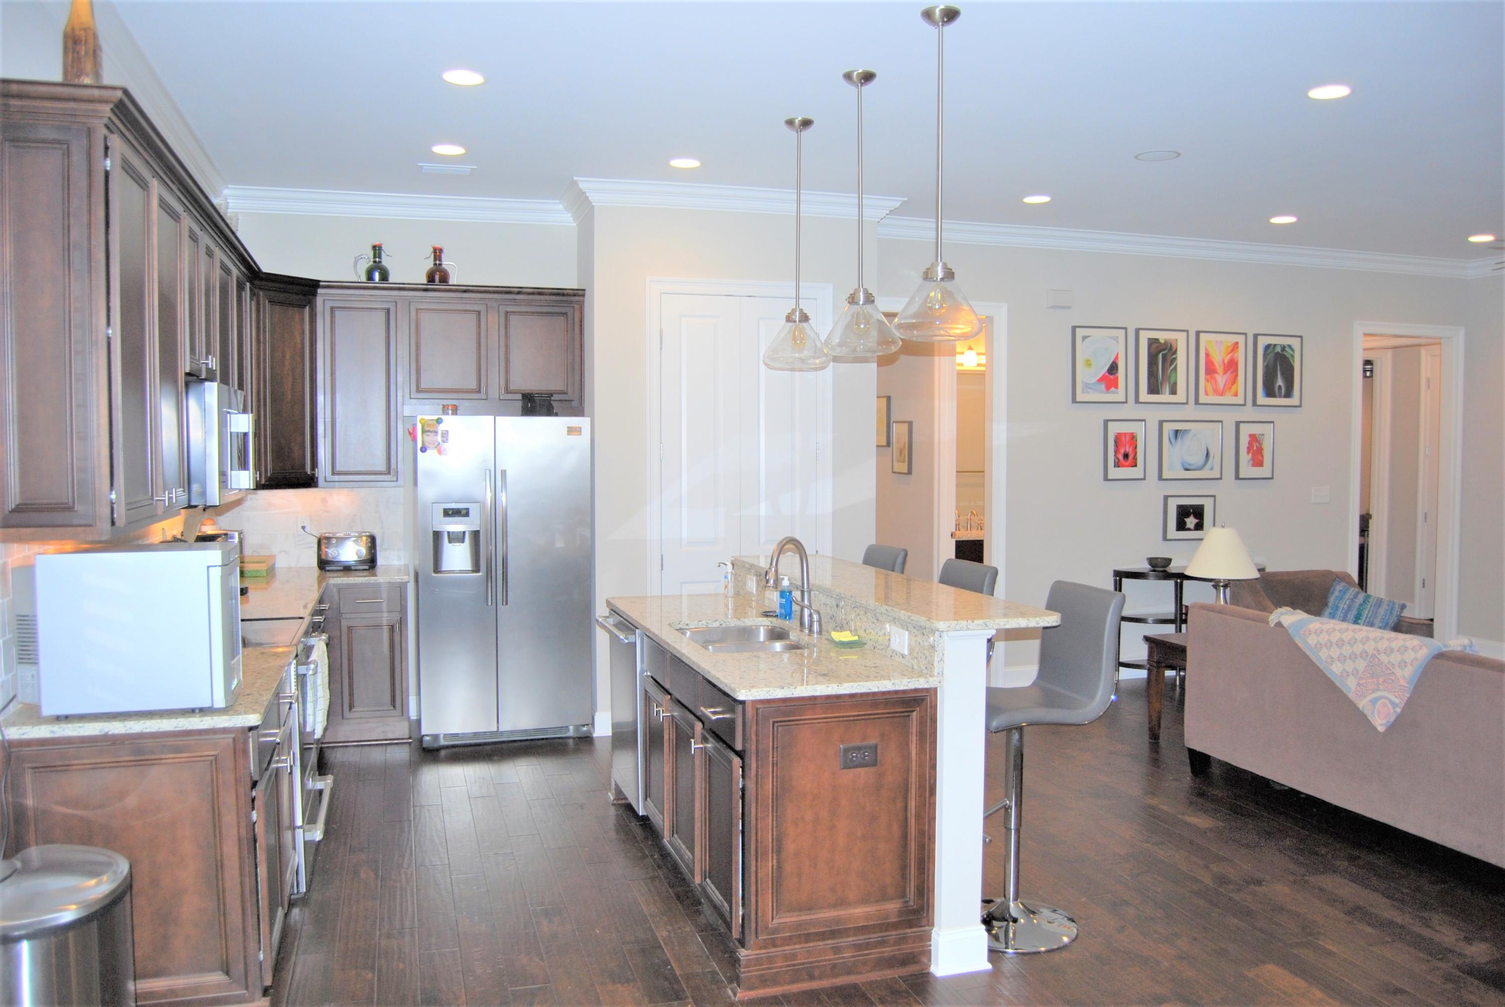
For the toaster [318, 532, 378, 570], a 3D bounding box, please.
[{"bbox_3d":[-2.244,0.265,6.259,0.300,0.205,0.260,0,3,-11],"label":"toaster"}]

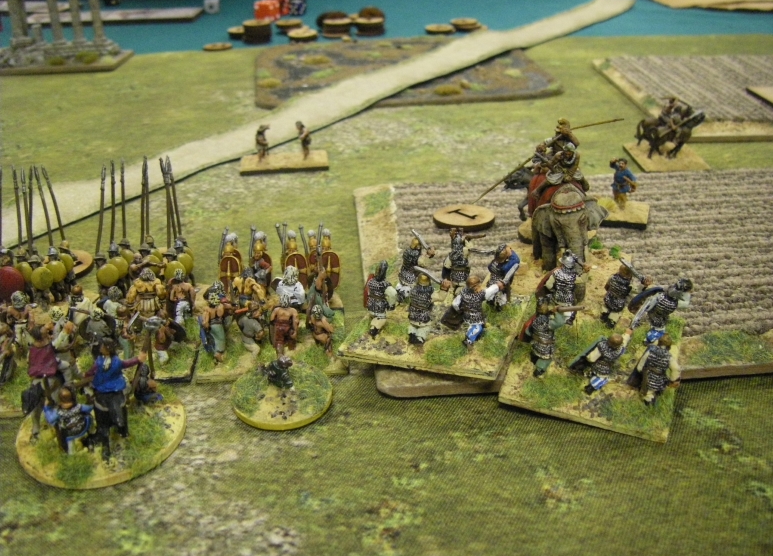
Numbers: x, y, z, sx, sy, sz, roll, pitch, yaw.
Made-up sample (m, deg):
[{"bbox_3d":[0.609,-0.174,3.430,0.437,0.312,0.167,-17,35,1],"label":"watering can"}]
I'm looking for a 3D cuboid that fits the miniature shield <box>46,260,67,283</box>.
[{"bbox_3d":[-0.096,-0.002,0.246,0.006,0.006,0.002,-2,15,-4],"label":"miniature shield"}]

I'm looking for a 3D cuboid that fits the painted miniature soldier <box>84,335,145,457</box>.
[{"bbox_3d":[-0.063,0.027,0.200,0.015,0.027,0.024,-8,31,-14],"label":"painted miniature soldier"}]

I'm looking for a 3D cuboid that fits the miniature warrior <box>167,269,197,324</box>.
[{"bbox_3d":[-0.060,0.005,0.246,0.009,0.018,0.008,-3,27,-7],"label":"miniature warrior"}]

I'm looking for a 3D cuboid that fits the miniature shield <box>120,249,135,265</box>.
[{"bbox_3d":[-0.078,-0.005,0.254,0.006,0.006,0.002,-2,15,-4],"label":"miniature shield"}]

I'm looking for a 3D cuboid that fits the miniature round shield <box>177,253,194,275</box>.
[{"bbox_3d":[-0.064,-0.004,0.269,0.007,0.007,0.002,-6,27,-9],"label":"miniature round shield"}]

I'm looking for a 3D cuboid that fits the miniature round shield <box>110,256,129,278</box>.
[{"bbox_3d":[-0.085,-0.003,0.268,0.007,0.007,0.002,-6,27,-9],"label":"miniature round shield"}]

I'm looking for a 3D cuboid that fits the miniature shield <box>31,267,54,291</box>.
[{"bbox_3d":[-0.098,0.000,0.243,0.006,0.006,0.002,-2,15,-4],"label":"miniature shield"}]

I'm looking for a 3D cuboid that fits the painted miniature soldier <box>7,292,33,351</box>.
[{"bbox_3d":[-0.100,0.012,0.230,0.009,0.018,0.008,-4,27,-11],"label":"painted miniature soldier"}]

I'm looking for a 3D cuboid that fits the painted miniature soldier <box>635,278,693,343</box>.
[{"bbox_3d":[0.071,0.009,0.219,0.014,0.015,0.009,14,30,25],"label":"painted miniature soldier"}]

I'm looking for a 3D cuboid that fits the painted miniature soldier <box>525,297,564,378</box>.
[{"bbox_3d":[0.041,0.016,0.217,0.013,0.021,0.009,10,28,18],"label":"painted miniature soldier"}]

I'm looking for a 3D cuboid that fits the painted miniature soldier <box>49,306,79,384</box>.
[{"bbox_3d":[-0.084,0.017,0.218,0.009,0.020,0.009,-8,28,-18],"label":"painted miniature soldier"}]

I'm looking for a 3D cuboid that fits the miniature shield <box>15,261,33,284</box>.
[{"bbox_3d":[-0.105,-0.001,0.246,0.006,0.006,0.002,-2,15,-4],"label":"miniature shield"}]

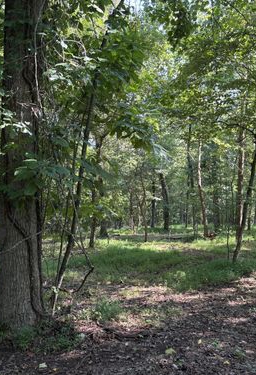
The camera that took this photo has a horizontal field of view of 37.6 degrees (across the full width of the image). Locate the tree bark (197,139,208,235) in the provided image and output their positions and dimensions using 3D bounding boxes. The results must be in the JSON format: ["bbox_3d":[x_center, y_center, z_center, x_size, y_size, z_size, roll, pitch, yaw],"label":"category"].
[{"bbox_3d":[3.333,0.045,16.800,0.510,4.295,0.400,0,-2,0],"label":"tree bark"}]

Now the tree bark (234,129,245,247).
[{"bbox_3d":[3.920,0.000,13.200,0.334,4.148,0.300,0,-2,0],"label":"tree bark"}]

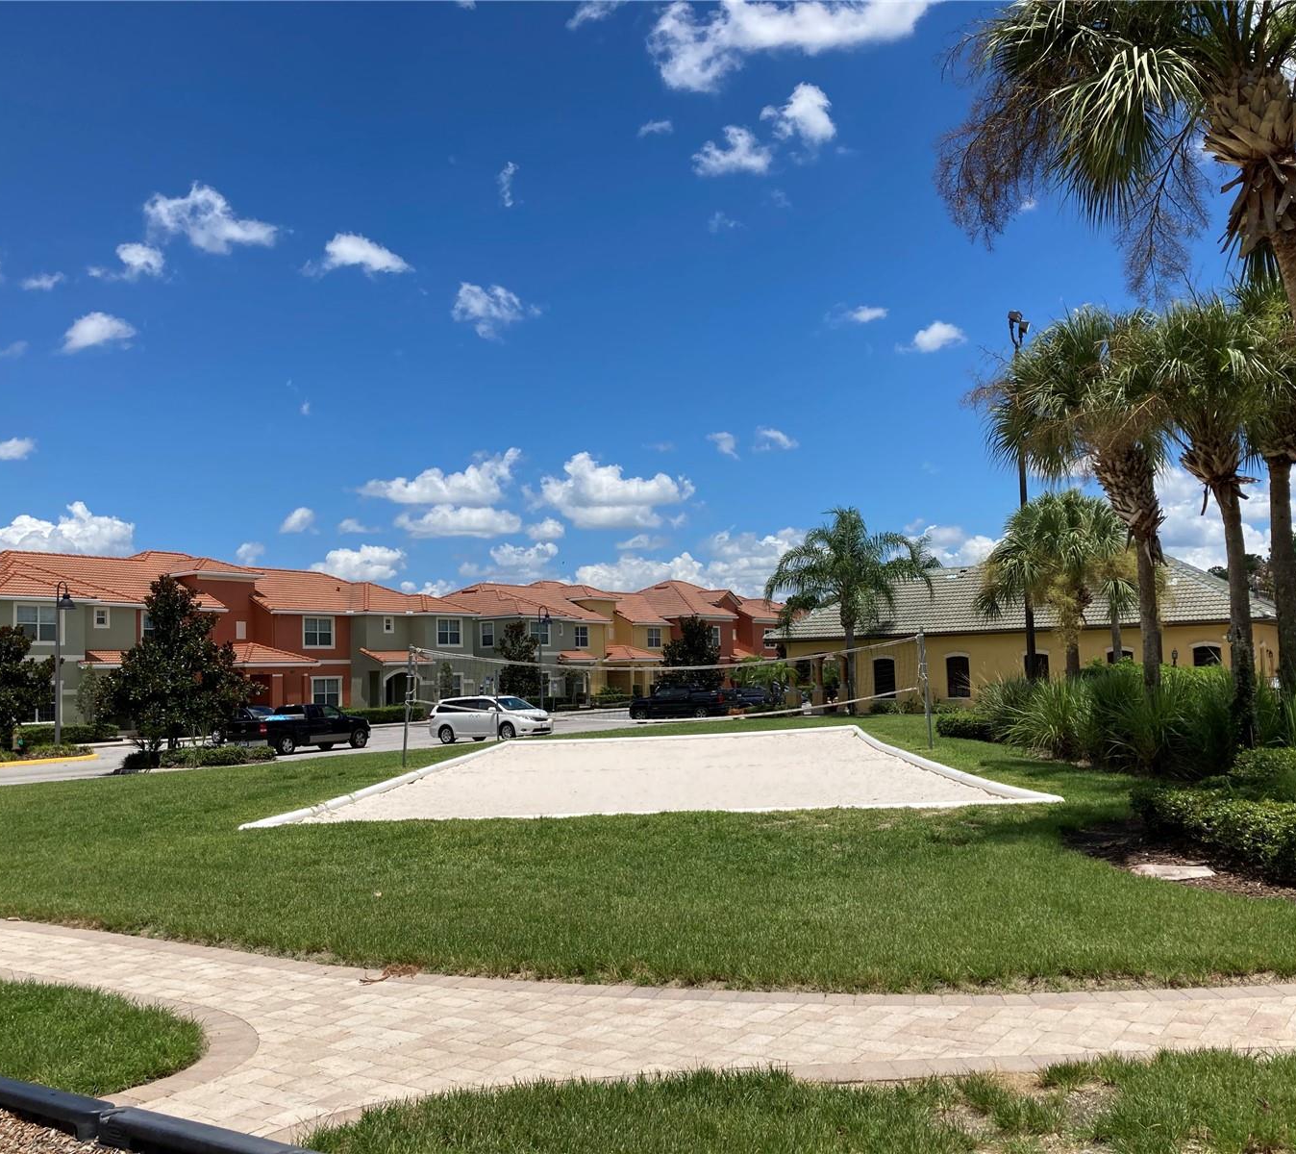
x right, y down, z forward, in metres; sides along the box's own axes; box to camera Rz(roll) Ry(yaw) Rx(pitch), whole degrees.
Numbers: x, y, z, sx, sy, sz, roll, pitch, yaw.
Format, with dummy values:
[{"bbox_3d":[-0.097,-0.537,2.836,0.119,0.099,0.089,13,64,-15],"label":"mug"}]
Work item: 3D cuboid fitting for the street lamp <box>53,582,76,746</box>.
[{"bbox_3d":[-20.521,3.152,43.730,0.800,5.970,0.650,-4,-5,33],"label":"street lamp"}]

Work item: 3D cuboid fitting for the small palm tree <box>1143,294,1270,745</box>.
[{"bbox_3d":[9.446,-0.849,20.700,2.400,7.650,2.500,-4,-5,25],"label":"small palm tree"}]

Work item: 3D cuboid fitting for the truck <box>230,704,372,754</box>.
[{"bbox_3d":[-13.030,5.700,47.200,2.000,1.870,5.950,-4,-5,26],"label":"truck"}]

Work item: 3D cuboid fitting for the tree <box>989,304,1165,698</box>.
[{"bbox_3d":[8.250,-0.913,23.500,3.550,8.290,3.400,-3,-5,19],"label":"tree"}]

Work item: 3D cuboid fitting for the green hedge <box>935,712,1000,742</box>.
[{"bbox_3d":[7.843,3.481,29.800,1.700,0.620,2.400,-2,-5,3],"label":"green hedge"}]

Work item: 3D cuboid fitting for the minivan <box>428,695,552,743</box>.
[{"bbox_3d":[-6.000,5.380,47.500,5.080,1.780,1.990,-6,-6,35],"label":"minivan"}]

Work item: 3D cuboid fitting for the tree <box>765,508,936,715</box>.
[{"bbox_3d":[8.218,1.389,50.500,6.900,8.360,6.500,-2,-5,9],"label":"tree"}]

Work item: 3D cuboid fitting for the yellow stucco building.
[{"bbox_3d":[16.494,2.561,54.016,20.960,6.330,9.490,-5,-6,34],"label":"yellow stucco building"}]

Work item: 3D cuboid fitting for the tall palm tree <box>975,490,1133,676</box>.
[{"bbox_3d":[10.752,0.844,33.008,4.100,6.200,4.200,-2,-4,0],"label":"tall palm tree"}]

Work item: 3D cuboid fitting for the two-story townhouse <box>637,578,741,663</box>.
[{"bbox_3d":[1.179,4.628,89.342,9.500,8.600,7.200,-4,-5,33],"label":"two-story townhouse"}]

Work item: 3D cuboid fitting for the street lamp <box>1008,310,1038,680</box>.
[{"bbox_3d":[9.633,-1.522,32.487,0.600,10.900,0.600,-3,-4,15],"label":"street lamp"}]

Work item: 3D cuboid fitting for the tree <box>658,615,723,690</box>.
[{"bbox_3d":[2.743,5.479,80.000,4.200,5.910,4.200,-2,-5,2],"label":"tree"}]

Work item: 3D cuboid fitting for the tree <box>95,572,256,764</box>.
[{"bbox_3d":[-15.365,2.917,40.227,5.000,5.920,5.100,-2,-4,0],"label":"tree"}]

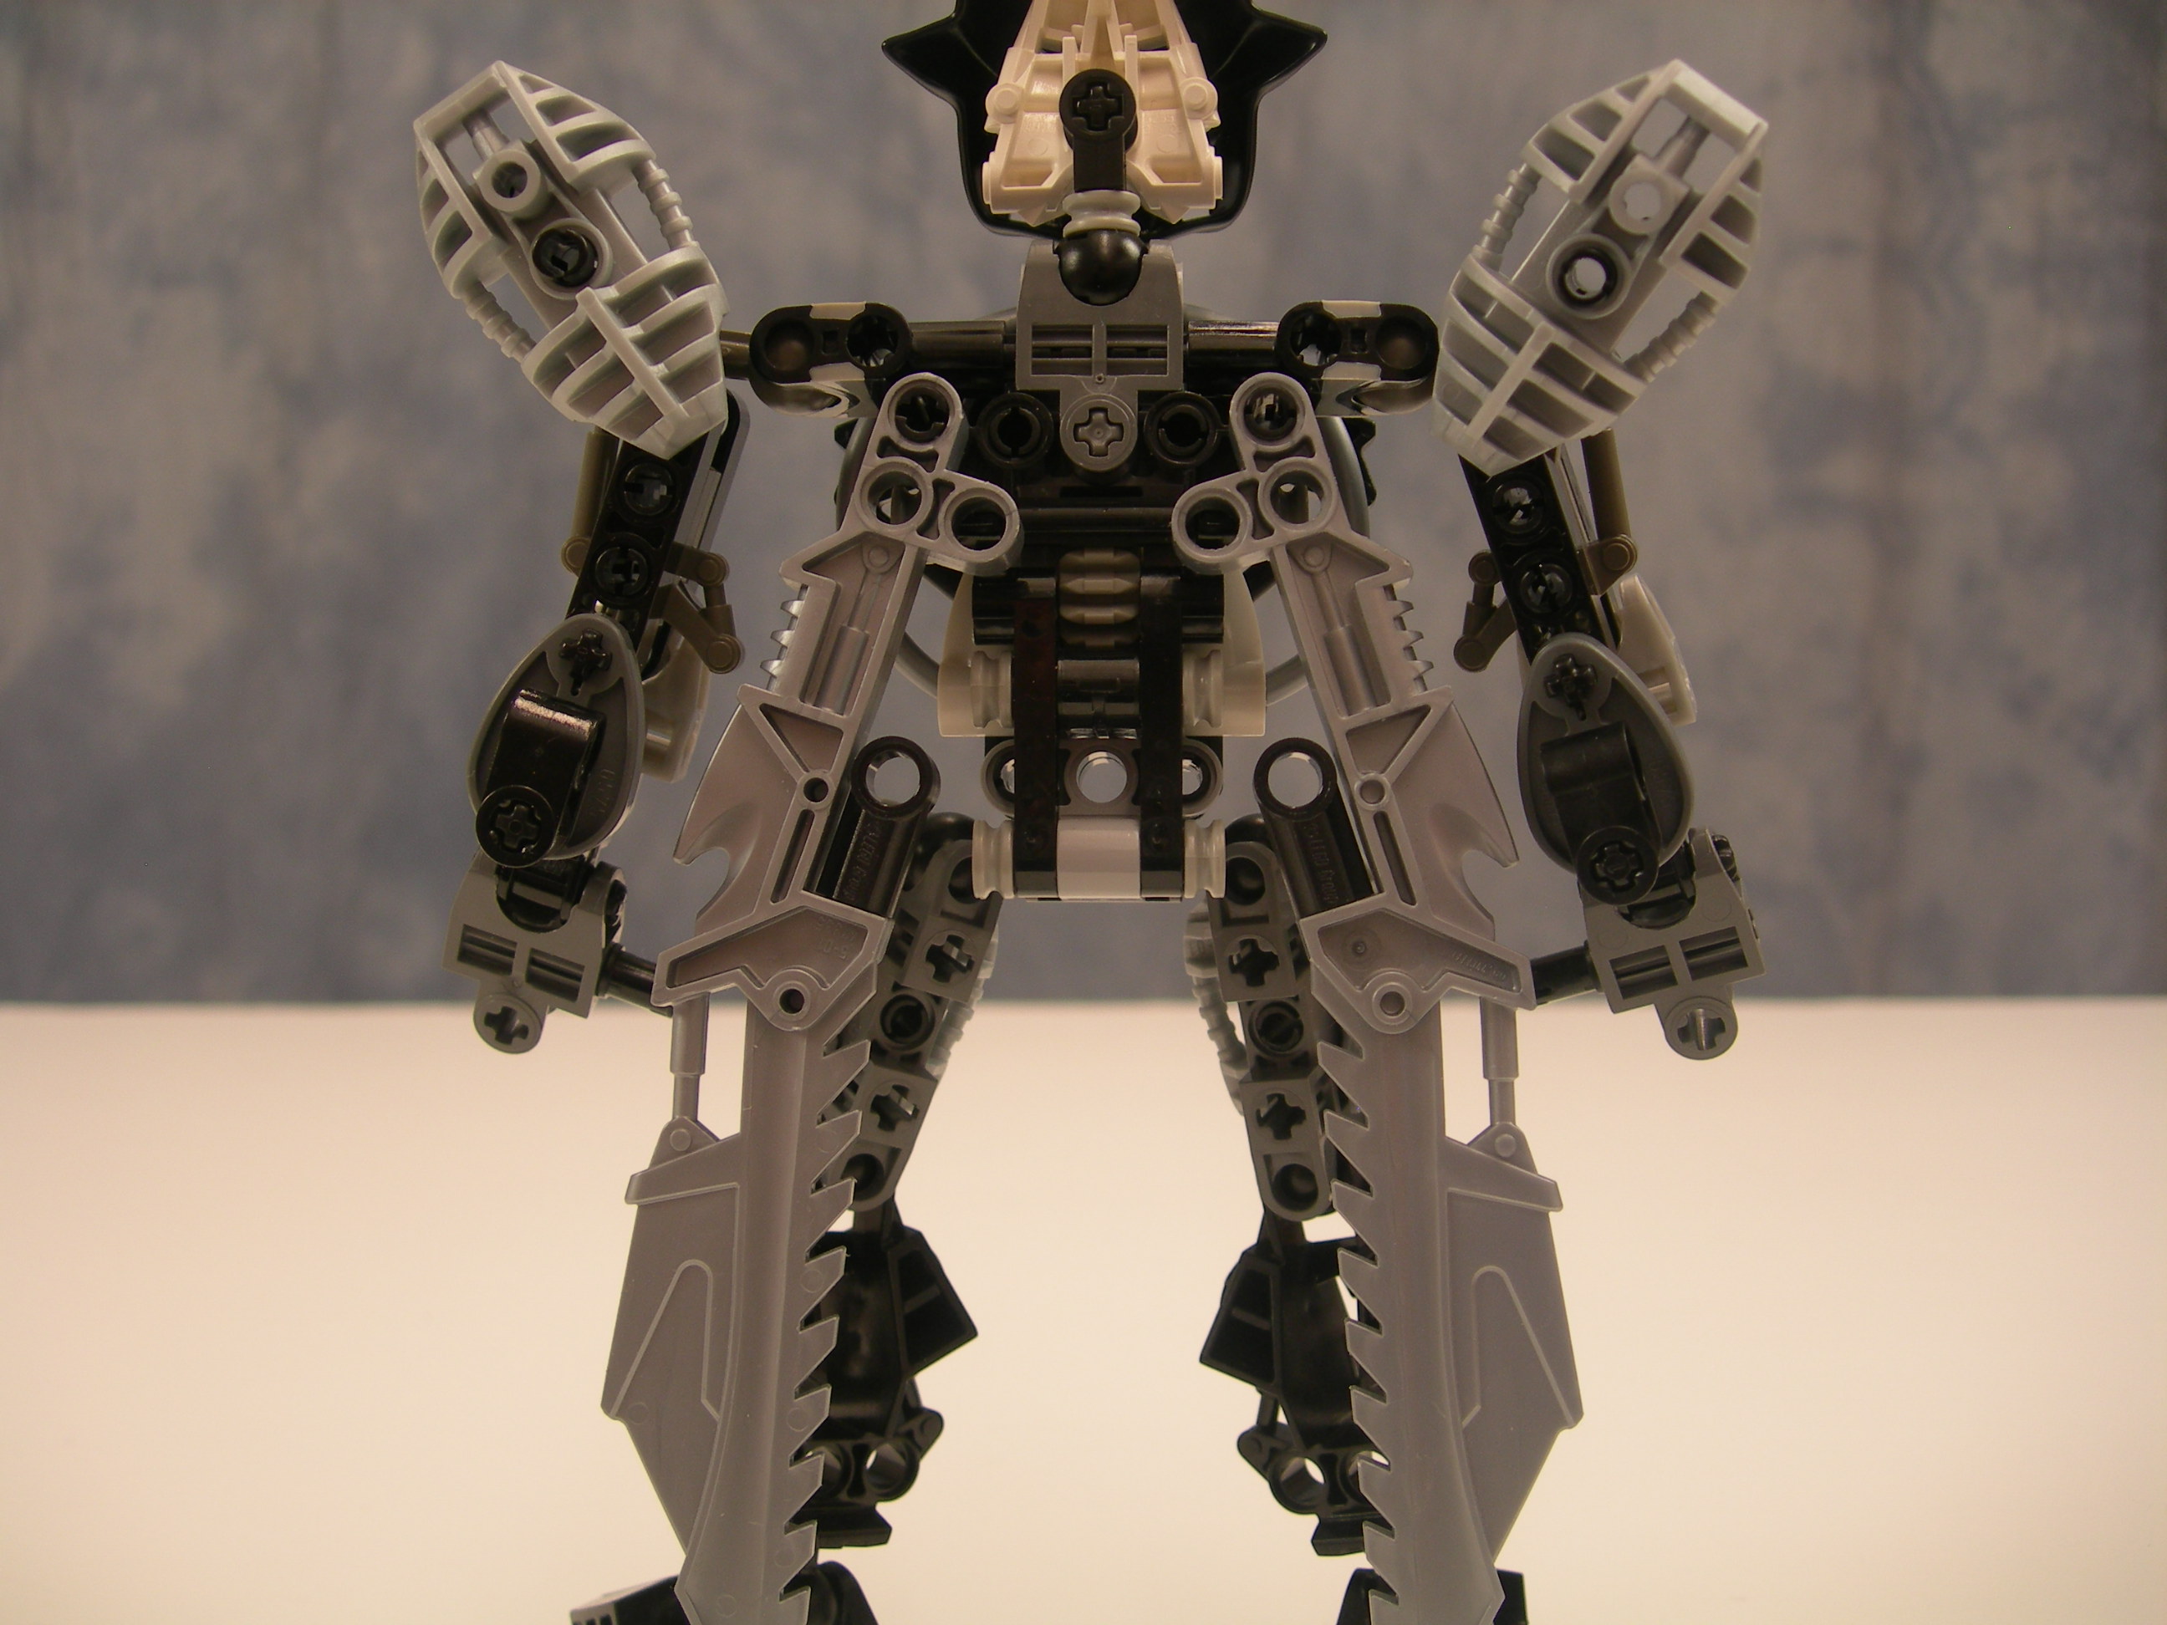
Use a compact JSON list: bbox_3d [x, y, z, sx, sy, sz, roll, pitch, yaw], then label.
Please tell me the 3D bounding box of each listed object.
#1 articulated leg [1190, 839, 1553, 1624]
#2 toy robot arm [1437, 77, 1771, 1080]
[{"bbox_3d":[0.031,0.046,0.256,0.038,0.092,0.045,0,1,0],"label":"articulated leg"},{"bbox_3d":[0.052,-0.021,0.231,0.039,0.092,0.046,0,1,0],"label":"toy robot arm"}]

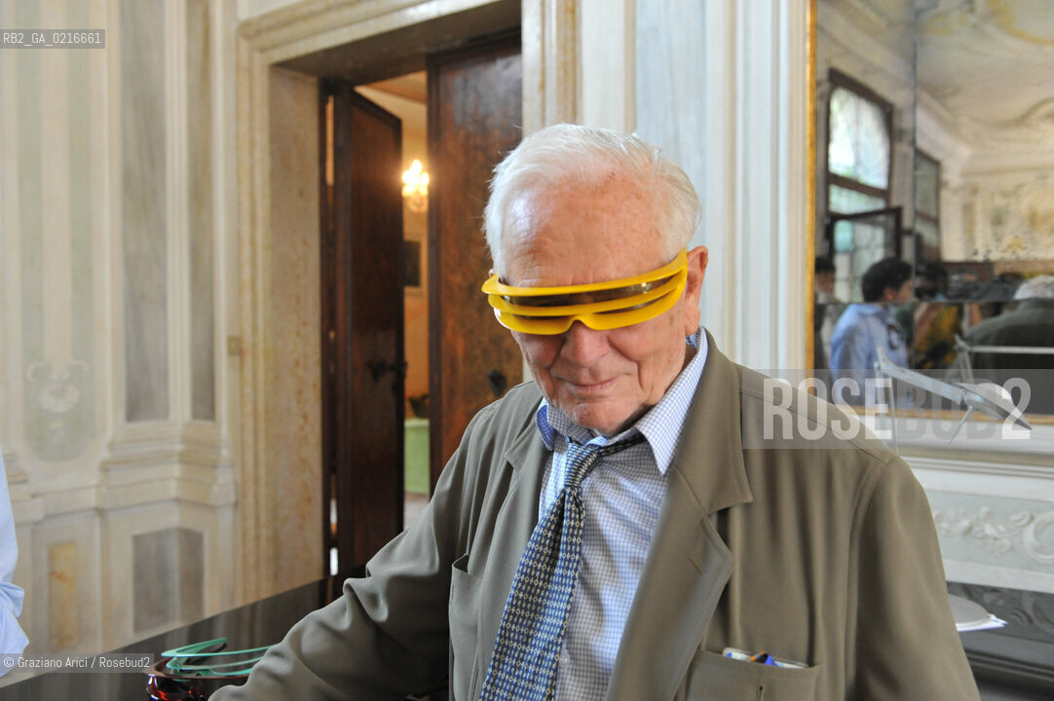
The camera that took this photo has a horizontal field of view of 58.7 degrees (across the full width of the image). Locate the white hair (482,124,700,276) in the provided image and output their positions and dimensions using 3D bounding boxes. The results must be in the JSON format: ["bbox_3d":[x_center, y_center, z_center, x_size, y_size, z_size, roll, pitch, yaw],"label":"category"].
[{"bbox_3d":[0.058,-0.113,0.826,0.175,0.165,0.185,-6,17,14],"label":"white hair"}]

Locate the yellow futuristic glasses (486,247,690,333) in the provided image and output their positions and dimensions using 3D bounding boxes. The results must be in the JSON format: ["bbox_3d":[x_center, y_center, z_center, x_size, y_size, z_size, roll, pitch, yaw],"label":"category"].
[{"bbox_3d":[0.055,-0.054,0.787,0.160,0.045,0.145,-6,17,14],"label":"yellow futuristic glasses"}]

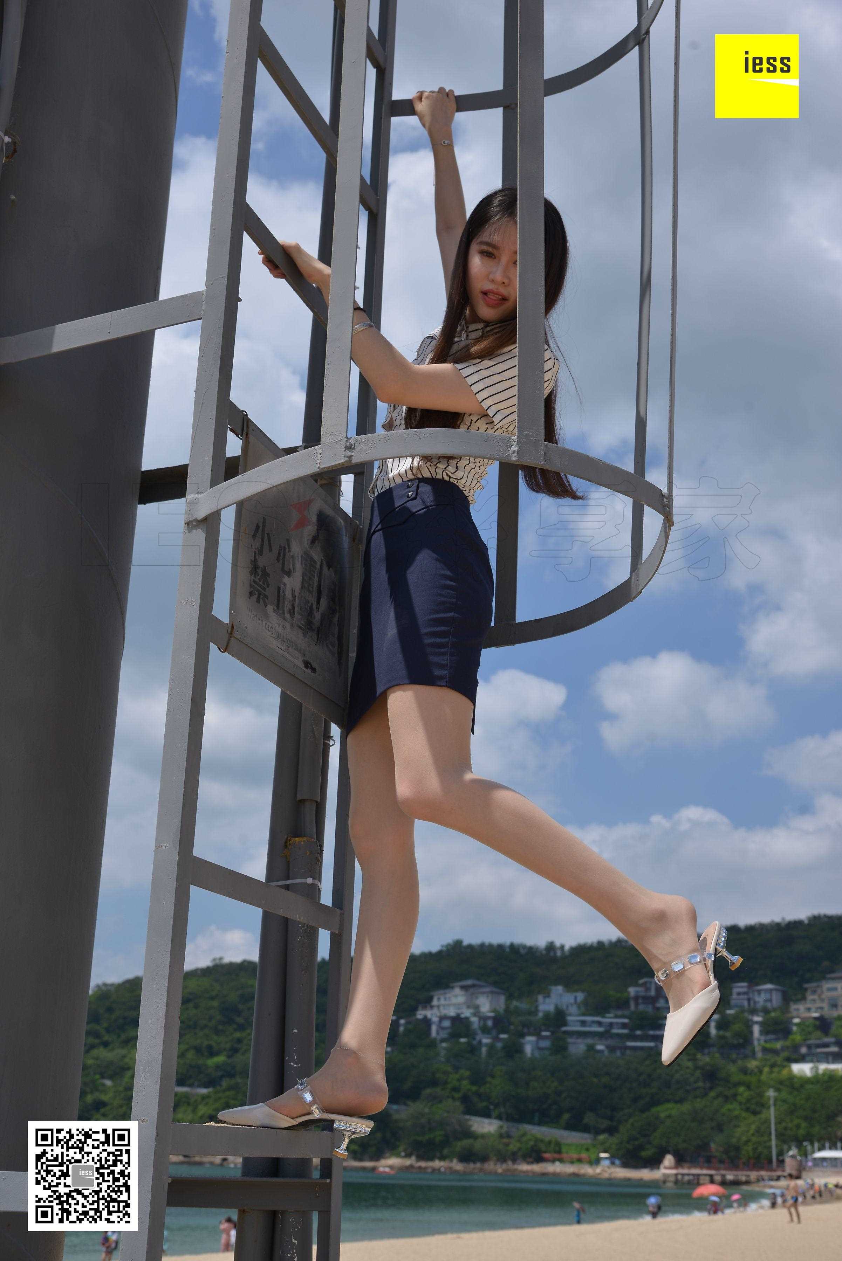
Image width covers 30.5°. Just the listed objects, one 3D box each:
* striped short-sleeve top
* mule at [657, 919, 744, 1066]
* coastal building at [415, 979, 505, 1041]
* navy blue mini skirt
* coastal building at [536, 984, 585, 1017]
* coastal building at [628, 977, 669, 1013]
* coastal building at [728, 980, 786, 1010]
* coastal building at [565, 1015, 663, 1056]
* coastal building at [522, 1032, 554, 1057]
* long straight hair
[{"bbox_3d":[0.074,-0.373,2.610,0.250,0.380,0.370,21,-21,-28],"label":"striped short-sleeve top"},{"bbox_3d":[0.379,0.504,2.186,0.090,0.237,0.080,44,-36,4],"label":"mule"},{"bbox_3d":[12.180,117.100,475.650,24.290,17.160,15.000,-4,-20,18],"label":"coastal building"},{"bbox_3d":[-0.001,-0.049,2.500,0.230,0.400,0.320,9,-20,-16],"label":"navy blue mini skirt"},{"bbox_3d":[43.120,113.790,474.650,12.720,8.770,10.000,-5,-20,18],"label":"coastal building"},{"bbox_3d":[70.450,111.770,471.850,12.400,10.060,11.000,-4,-20,18],"label":"coastal building"},{"bbox_3d":[101.650,110.640,466.400,13.330,7.640,11.000,-10,-22,31],"label":"coastal building"},{"bbox_3d":[56.390,118.670,451.260,26.830,10.630,12.000,-4,-20,16],"label":"coastal building"},{"bbox_3d":[34.330,121.660,452.680,8.170,6.600,8.000,-2,-19,12],"label":"coastal building"},{"bbox_3d":[0.127,-0.497,2.640,0.300,0.560,0.250,-4,-20,17],"label":"long straight hair"}]

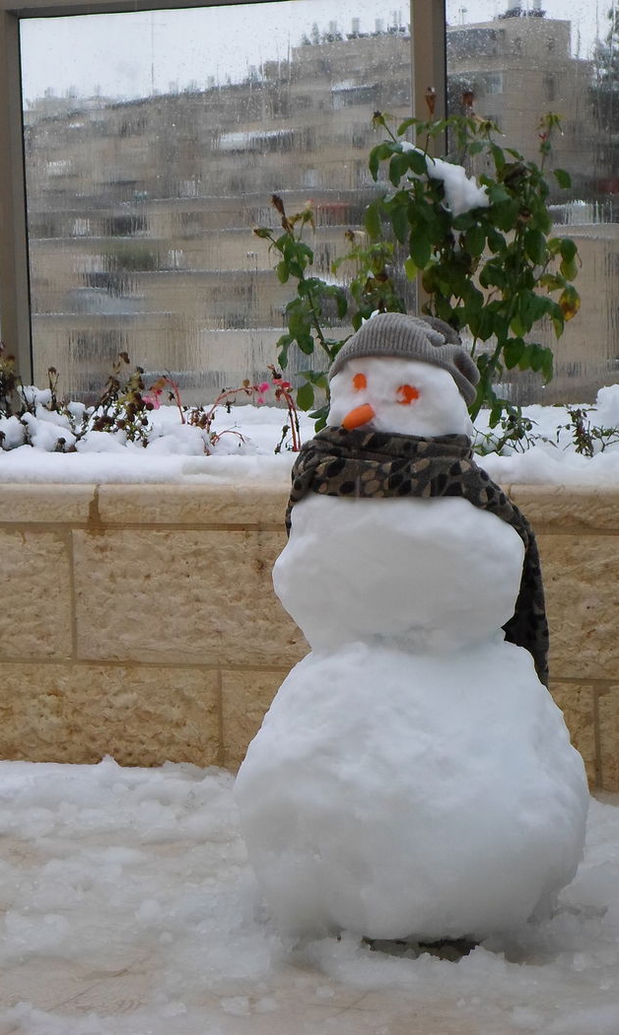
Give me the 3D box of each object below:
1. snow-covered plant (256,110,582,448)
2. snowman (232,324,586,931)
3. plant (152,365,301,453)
[{"bbox_3d":[0.209,-0.465,5.150,0.640,0.680,0.500,1,5,22],"label":"snow-covered plant"},{"bbox_3d":[0.137,0.148,3.550,0.470,0.835,0.450,1,5,22],"label":"snowman"},{"bbox_3d":[-0.163,-0.211,5.200,0.280,0.175,0.200,1,5,22],"label":"plant"}]

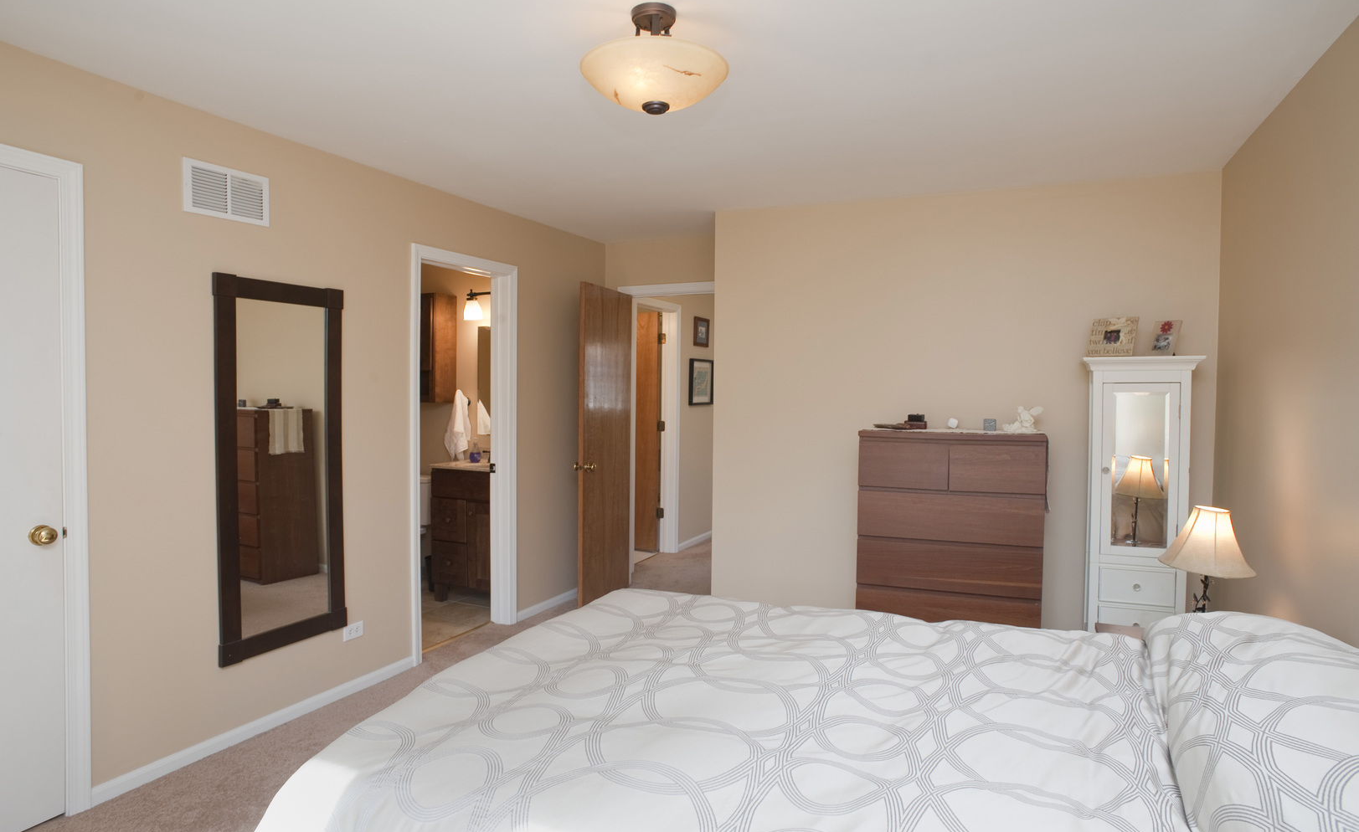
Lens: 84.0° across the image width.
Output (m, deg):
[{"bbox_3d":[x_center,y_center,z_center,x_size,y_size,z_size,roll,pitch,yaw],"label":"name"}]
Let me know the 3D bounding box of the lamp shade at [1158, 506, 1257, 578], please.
[{"bbox_3d":[1.740,0.409,2.480,0.265,0.210,0.265,1,2,25],"label":"lamp shade"}]

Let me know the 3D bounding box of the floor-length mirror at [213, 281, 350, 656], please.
[{"bbox_3d":[-1.630,0.204,3.148,0.030,1.514,0.587,1,2,25],"label":"floor-length mirror"}]

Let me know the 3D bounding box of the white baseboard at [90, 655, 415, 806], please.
[{"bbox_3d":[-1.663,1.262,3.179,0.014,0.060,1.441,1,2,25],"label":"white baseboard"}]

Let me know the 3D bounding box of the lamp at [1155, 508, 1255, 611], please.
[{"bbox_3d":[1.709,0.533,2.443,0.268,0.475,0.268,1,2,25],"label":"lamp"}]

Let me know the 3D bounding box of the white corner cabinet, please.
[{"bbox_3d":[2.122,0.518,3.526,0.450,1.570,0.340,1,2,24],"label":"white corner cabinet"}]

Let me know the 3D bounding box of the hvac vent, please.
[{"bbox_3d":[-1.727,-0.856,2.902,0.020,0.193,0.344,1,2,25],"label":"hvac vent"}]

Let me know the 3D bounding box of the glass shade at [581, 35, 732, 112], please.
[{"bbox_3d":[-0.072,-0.901,2.080,0.400,0.110,0.400,0,2,0],"label":"glass shade"}]

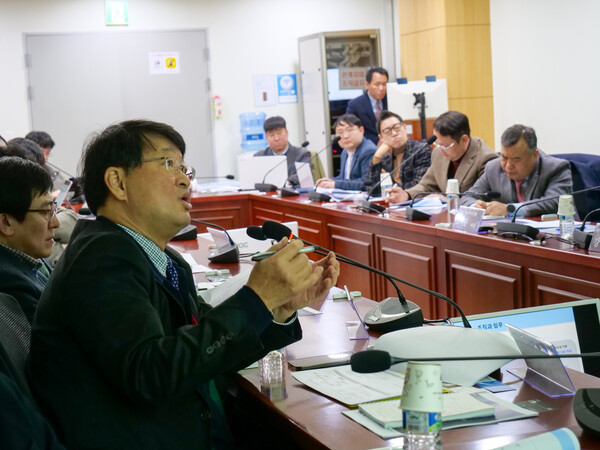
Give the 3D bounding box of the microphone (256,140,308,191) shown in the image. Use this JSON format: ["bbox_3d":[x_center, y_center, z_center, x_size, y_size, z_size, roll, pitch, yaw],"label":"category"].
[{"bbox_3d":[-0.131,-0.423,8.100,0.400,0.360,0.130,-6,7,-21],"label":"microphone"}]

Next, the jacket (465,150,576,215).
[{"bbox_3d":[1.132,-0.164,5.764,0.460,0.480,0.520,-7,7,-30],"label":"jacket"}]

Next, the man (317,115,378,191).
[{"bbox_3d":[0.316,-0.175,7.976,0.680,1.220,0.500,-6,7,-24],"label":"man"}]

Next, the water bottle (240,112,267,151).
[{"bbox_3d":[-0.460,-0.891,10.800,0.270,0.420,0.270,-3,6,0],"label":"water bottle"}]

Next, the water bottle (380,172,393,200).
[{"bbox_3d":[0.518,-0.222,6.650,0.070,0.185,0.070,-3,6,0],"label":"water bottle"}]

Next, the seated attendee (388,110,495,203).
[{"bbox_3d":[0.848,-0.066,6.556,0.680,1.220,0.540,-6,7,-24],"label":"seated attendee"}]

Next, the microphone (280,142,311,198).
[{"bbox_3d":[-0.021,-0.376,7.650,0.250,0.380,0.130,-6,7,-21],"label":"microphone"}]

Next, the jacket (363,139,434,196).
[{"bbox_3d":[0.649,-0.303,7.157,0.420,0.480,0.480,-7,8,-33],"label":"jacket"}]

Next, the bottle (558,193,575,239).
[{"bbox_3d":[1.110,-0.030,4.620,0.070,0.187,0.070,-6,7,-21],"label":"bottle"}]

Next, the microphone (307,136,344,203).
[{"bbox_3d":[0.169,-0.361,7.220,0.270,0.420,0.130,-6,7,-21],"label":"microphone"}]

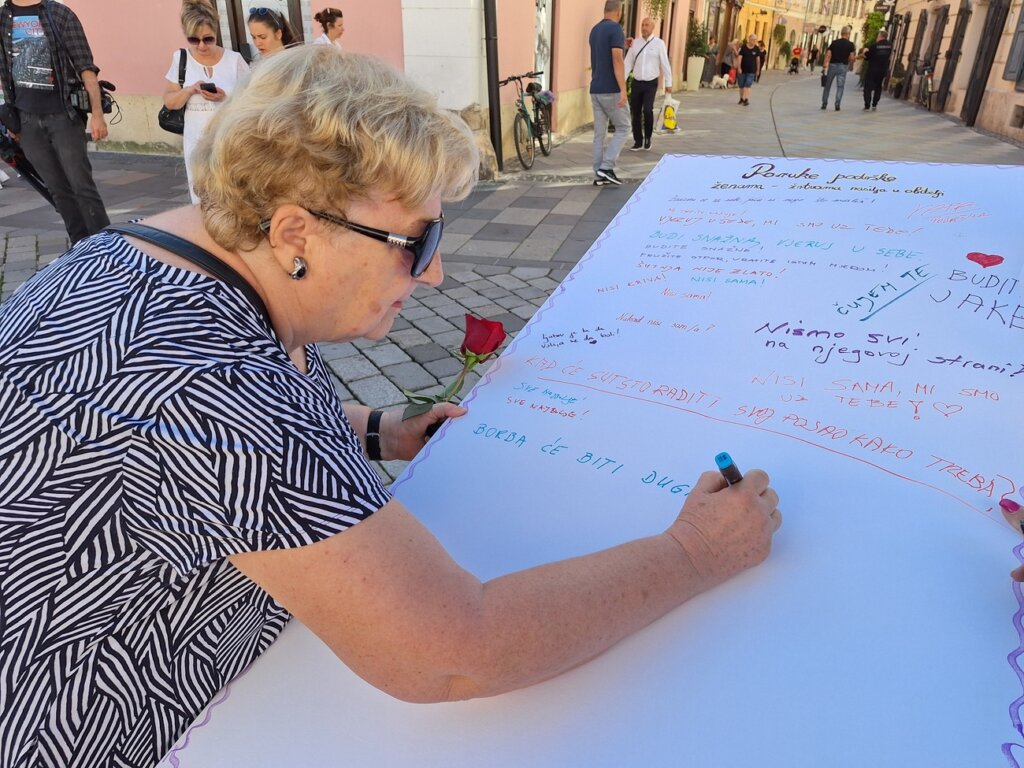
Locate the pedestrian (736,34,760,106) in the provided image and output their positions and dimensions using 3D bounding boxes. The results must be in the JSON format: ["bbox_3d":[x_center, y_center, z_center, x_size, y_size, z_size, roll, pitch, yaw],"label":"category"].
[{"bbox_3d":[6.441,-8.546,18.531,0.560,1.730,0.420,8,27,15],"label":"pedestrian"}]

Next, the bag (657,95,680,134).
[{"bbox_3d":[2.333,-4.017,10.142,0.330,0.540,0.150,4,26,8],"label":"bag"}]

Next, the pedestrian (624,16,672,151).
[{"bbox_3d":[1.996,-4.402,10.025,0.620,1.760,0.400,12,28,22],"label":"pedestrian"}]

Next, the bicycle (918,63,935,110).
[{"bbox_3d":[10.205,-7.345,16.786,0.550,1.050,1.720,1,25,20],"label":"bicycle"}]

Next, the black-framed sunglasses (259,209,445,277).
[{"bbox_3d":[-0.144,-0.155,0.648,0.155,0.058,0.145,17,21,-6],"label":"black-framed sunglasses"}]

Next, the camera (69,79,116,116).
[{"bbox_3d":[-2.497,-1.705,4.050,0.270,0.200,0.140,-11,28,-21],"label":"camera"}]

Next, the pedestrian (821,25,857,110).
[{"bbox_3d":[7.828,-7.549,16.313,0.600,1.800,0.420,9,27,17],"label":"pedestrian"}]

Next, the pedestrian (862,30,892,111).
[{"bbox_3d":[8.951,-7.669,16.663,0.520,1.760,0.400,6,27,12],"label":"pedestrian"}]

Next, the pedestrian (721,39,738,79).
[{"bbox_3d":[8.472,-12.472,26.504,0.500,1.620,0.500,3,26,6],"label":"pedestrian"}]

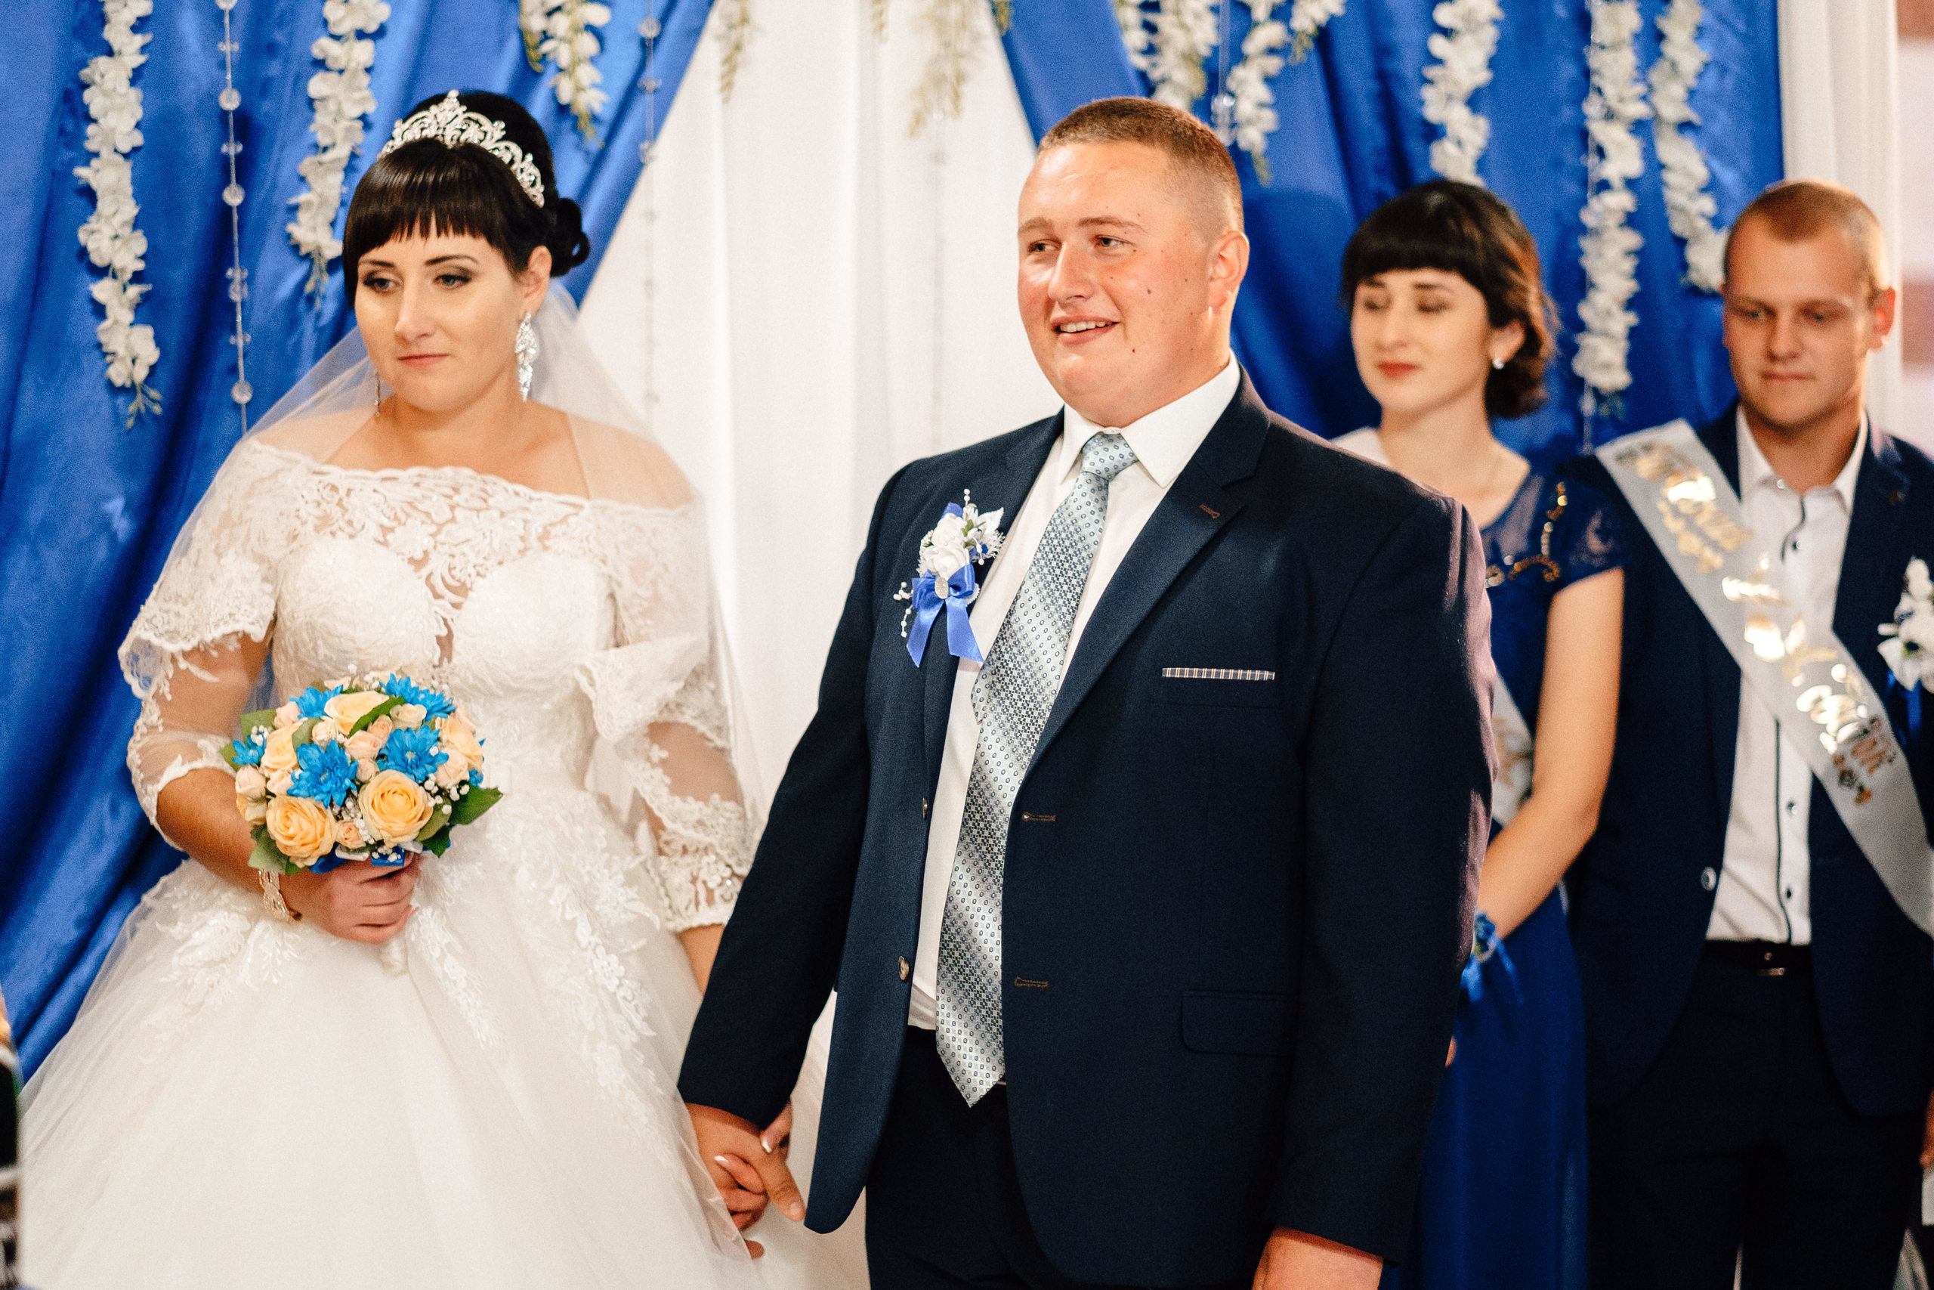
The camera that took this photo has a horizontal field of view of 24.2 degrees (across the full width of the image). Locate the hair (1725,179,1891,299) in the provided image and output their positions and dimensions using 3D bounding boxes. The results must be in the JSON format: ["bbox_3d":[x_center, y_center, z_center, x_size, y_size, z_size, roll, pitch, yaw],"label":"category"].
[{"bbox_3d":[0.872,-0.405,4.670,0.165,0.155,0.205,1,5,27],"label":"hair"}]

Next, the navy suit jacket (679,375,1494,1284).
[{"bbox_3d":[0.090,0.138,3.810,0.720,0.730,0.420,2,5,34],"label":"navy suit jacket"}]

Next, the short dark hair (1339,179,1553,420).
[{"bbox_3d":[0.481,-0.346,4.520,0.190,0.240,0.230,2,5,33],"label":"short dark hair"}]

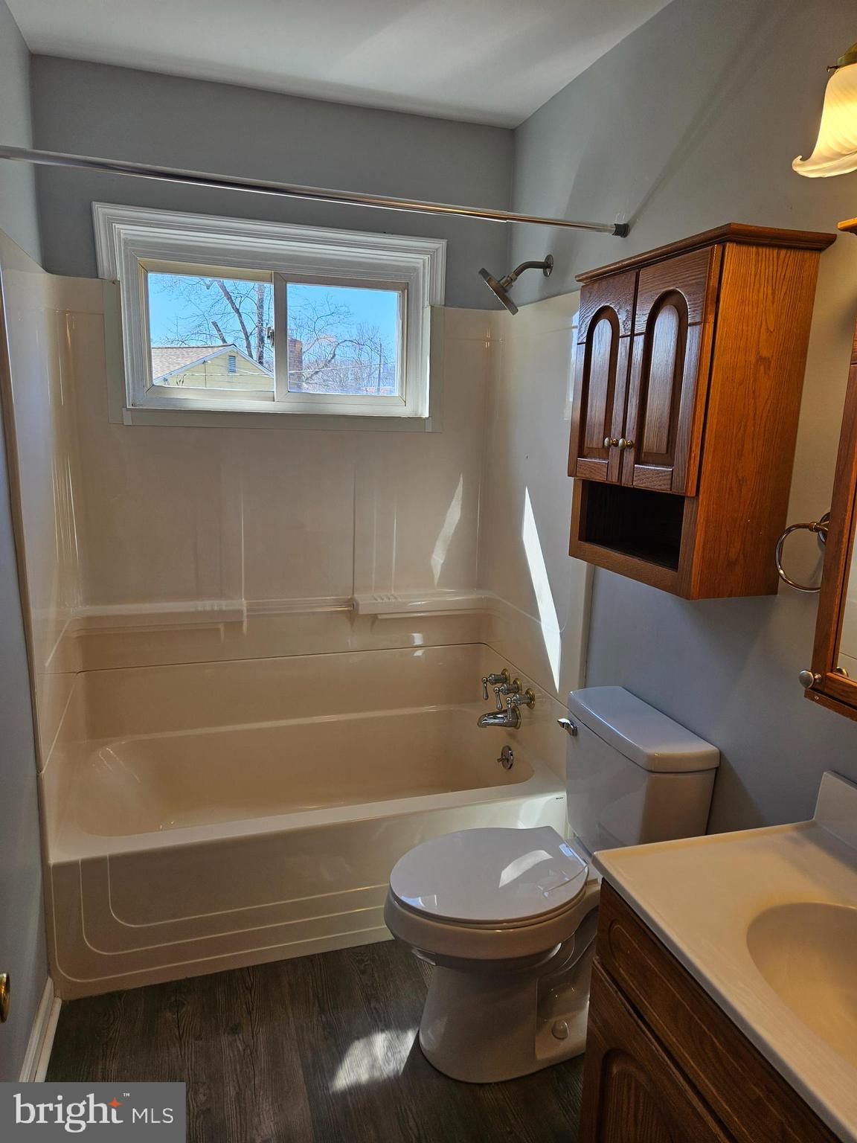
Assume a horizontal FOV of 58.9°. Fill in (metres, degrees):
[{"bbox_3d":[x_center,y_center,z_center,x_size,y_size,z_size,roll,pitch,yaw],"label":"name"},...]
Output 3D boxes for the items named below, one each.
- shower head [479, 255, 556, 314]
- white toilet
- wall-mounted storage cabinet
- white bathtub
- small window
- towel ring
[{"bbox_3d":[0.265,-0.904,2.397,0.238,0.188,0.150,-2,12,-17],"label":"shower head"},{"bbox_3d":[0.235,0.748,1.841,0.700,0.782,0.430,-2,12,-17],"label":"white toilet"},{"bbox_3d":[0.525,-0.321,1.636,0.223,0.662,0.550,-2,12,-17],"label":"wall-mounted storage cabinet"},{"bbox_3d":[-0.352,0.688,2.454,1.470,0.615,0.788,-2,12,-17],"label":"white bathtub"},{"bbox_3d":[-0.491,-0.838,2.540,1.123,0.610,0.095,-2,12,-17],"label":"small window"},{"bbox_3d":[0.697,-0.033,1.364,0.073,0.145,0.130,-2,12,-17],"label":"towel ring"}]

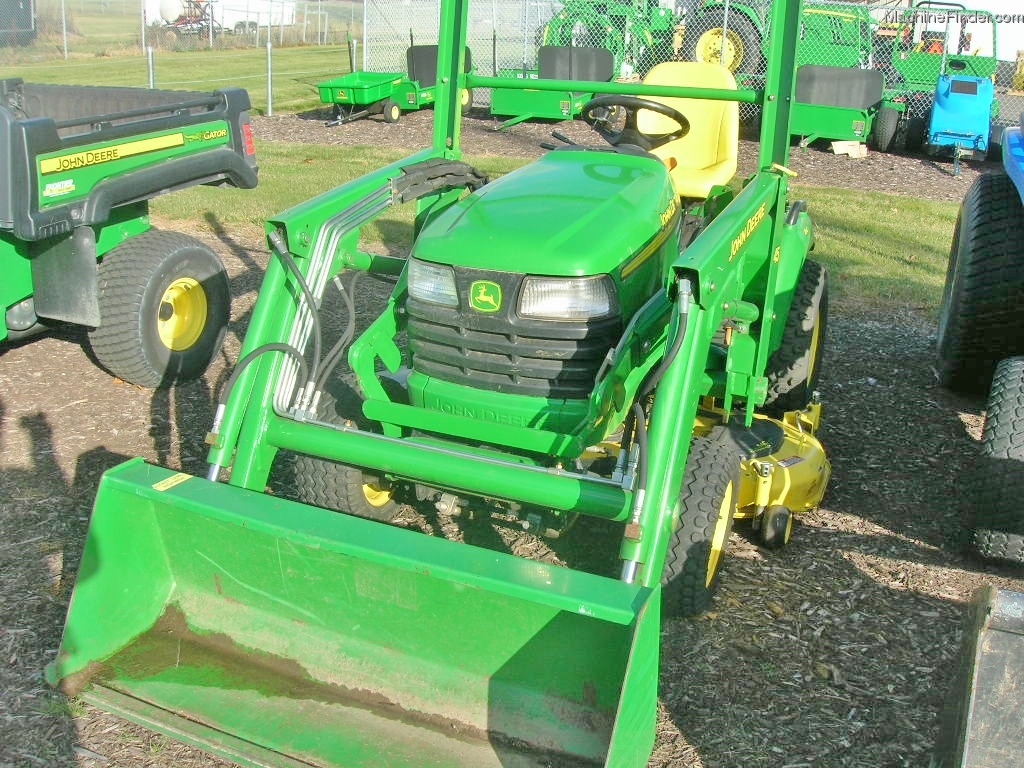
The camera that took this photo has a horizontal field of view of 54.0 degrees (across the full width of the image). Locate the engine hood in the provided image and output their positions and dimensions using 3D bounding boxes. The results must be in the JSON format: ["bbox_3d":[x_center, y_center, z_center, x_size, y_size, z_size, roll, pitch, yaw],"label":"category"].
[{"bbox_3d":[0.114,-0.471,2.860,0.590,0.320,0.870,10,22,22],"label":"engine hood"}]

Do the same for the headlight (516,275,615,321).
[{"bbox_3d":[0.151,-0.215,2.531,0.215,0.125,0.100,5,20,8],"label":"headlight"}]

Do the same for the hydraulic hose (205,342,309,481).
[{"bbox_3d":[-0.646,0.044,2.522,0.160,0.330,0.250,10,22,22],"label":"hydraulic hose"}]

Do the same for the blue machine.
[{"bbox_3d":[5.372,-3.146,12.100,0.700,1.050,1.150,12,23,26],"label":"blue machine"}]

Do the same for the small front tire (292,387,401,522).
[{"bbox_3d":[-0.476,0.210,3.129,0.210,0.460,0.460,9,22,19],"label":"small front tire"}]

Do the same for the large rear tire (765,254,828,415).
[{"bbox_3d":[1.077,-0.194,4.058,0.290,0.650,0.650,10,22,22],"label":"large rear tire"}]

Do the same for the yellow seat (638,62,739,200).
[{"bbox_3d":[0.664,-0.953,3.857,0.430,0.510,0.480,10,22,22],"label":"yellow seat"}]

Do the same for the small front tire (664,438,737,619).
[{"bbox_3d":[0.471,0.377,2.735,0.210,0.460,0.460,9,22,19],"label":"small front tire"}]

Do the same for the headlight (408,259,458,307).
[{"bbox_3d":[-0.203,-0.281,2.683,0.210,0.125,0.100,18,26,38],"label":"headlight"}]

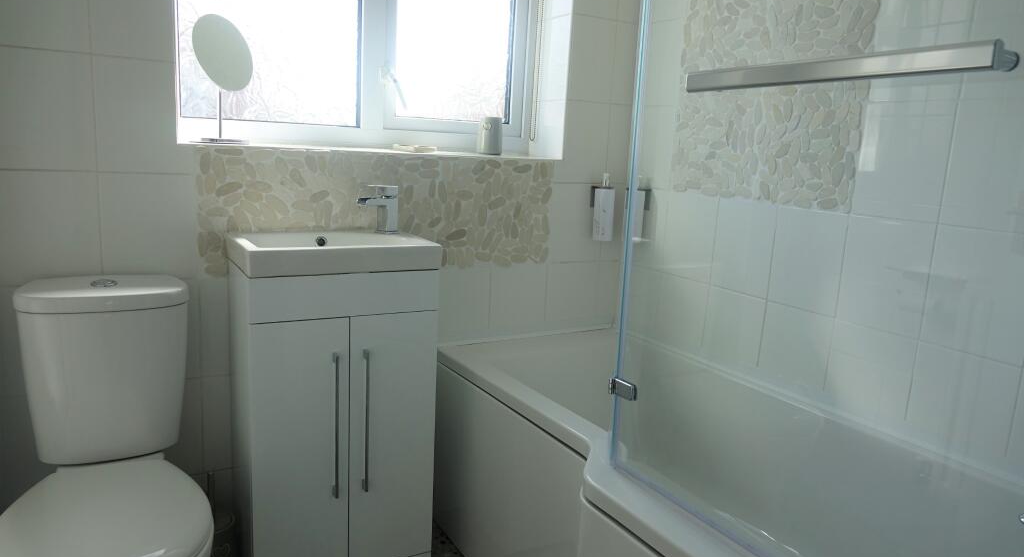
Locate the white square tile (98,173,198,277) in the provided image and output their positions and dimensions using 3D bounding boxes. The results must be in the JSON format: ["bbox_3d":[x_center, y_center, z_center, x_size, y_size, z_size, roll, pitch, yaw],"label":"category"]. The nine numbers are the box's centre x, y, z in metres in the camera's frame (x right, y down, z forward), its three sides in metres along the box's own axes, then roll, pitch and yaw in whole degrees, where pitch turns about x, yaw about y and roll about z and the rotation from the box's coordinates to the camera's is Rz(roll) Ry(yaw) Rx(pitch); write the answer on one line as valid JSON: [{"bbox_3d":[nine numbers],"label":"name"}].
[{"bbox_3d":[-0.846,-0.118,1.601,0.200,0.250,0.010,-3,13,-30],"label":"white square tile"}]

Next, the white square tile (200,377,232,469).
[{"bbox_3d":[-0.697,0.367,1.798,0.200,0.250,0.010,-3,13,-30],"label":"white square tile"}]

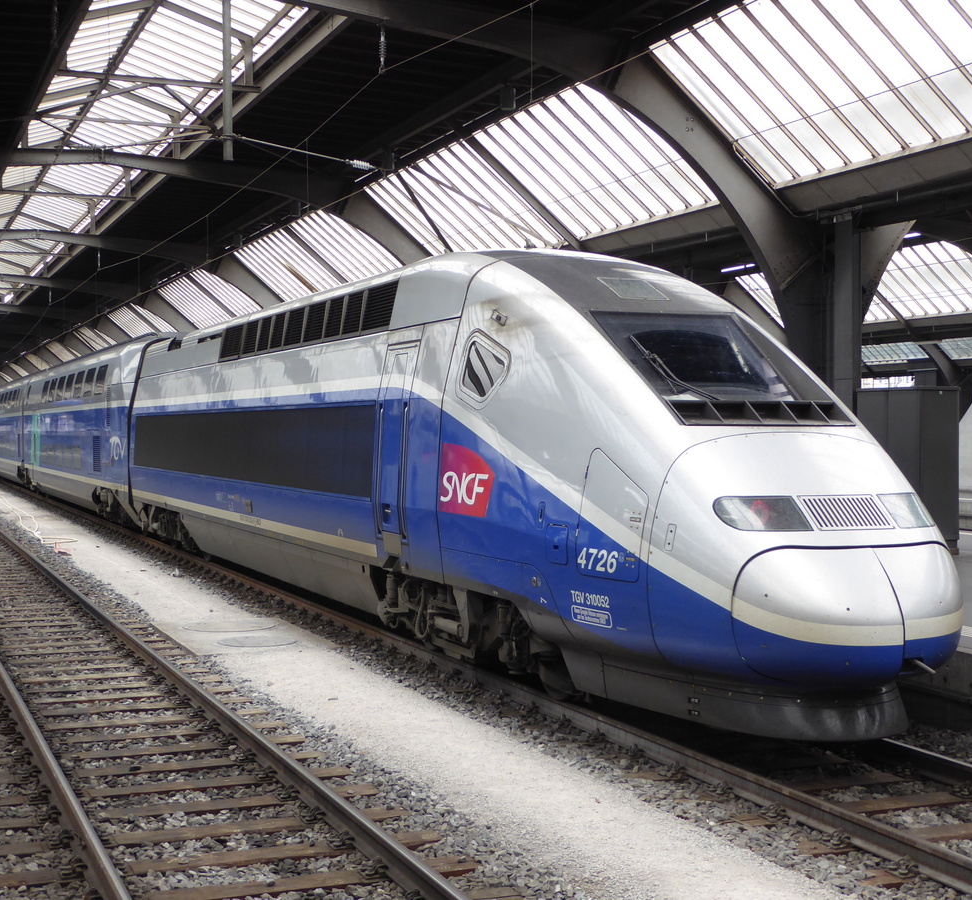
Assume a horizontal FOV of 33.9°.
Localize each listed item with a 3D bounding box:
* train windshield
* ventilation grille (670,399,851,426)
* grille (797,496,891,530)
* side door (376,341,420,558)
[{"bbox_3d":[1.676,-0.747,12.400,1.350,0.150,1.444,0,32,-21],"label":"train windshield"},{"bbox_3d":[1.981,-0.241,11.614,1.410,0.080,0.381,0,31,-21],"label":"ventilation grille"},{"bbox_3d":[2.387,0.420,10.569,0.575,0.040,0.342,0,39,-21],"label":"grille"},{"bbox_3d":[-0.835,0.005,15.206,0.140,2.060,0.970,0,1,-21],"label":"side door"}]

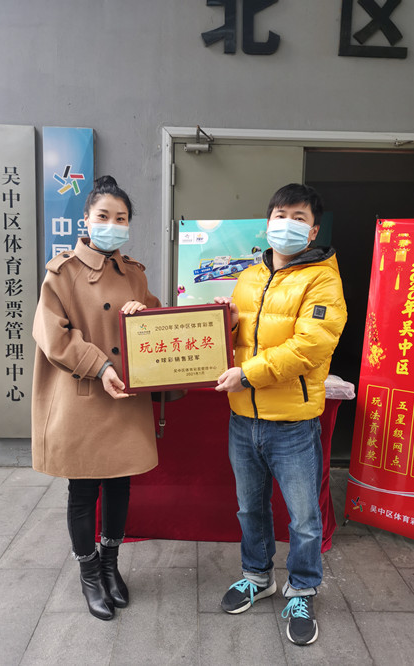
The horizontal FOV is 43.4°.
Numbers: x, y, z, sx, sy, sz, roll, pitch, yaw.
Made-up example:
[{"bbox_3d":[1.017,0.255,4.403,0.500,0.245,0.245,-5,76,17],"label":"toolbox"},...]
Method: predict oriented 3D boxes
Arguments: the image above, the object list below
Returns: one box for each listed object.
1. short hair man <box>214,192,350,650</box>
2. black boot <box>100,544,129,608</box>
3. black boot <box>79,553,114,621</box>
[{"bbox_3d":[0.291,0.292,1.996,0.490,1.680,0.450,5,8,26],"label":"short hair man"},{"bbox_3d":[-0.391,1.001,2.185,0.085,0.200,0.240,-3,8,-30],"label":"black boot"},{"bbox_3d":[-0.446,1.009,2.110,0.085,0.200,0.240,-3,8,-31],"label":"black boot"}]

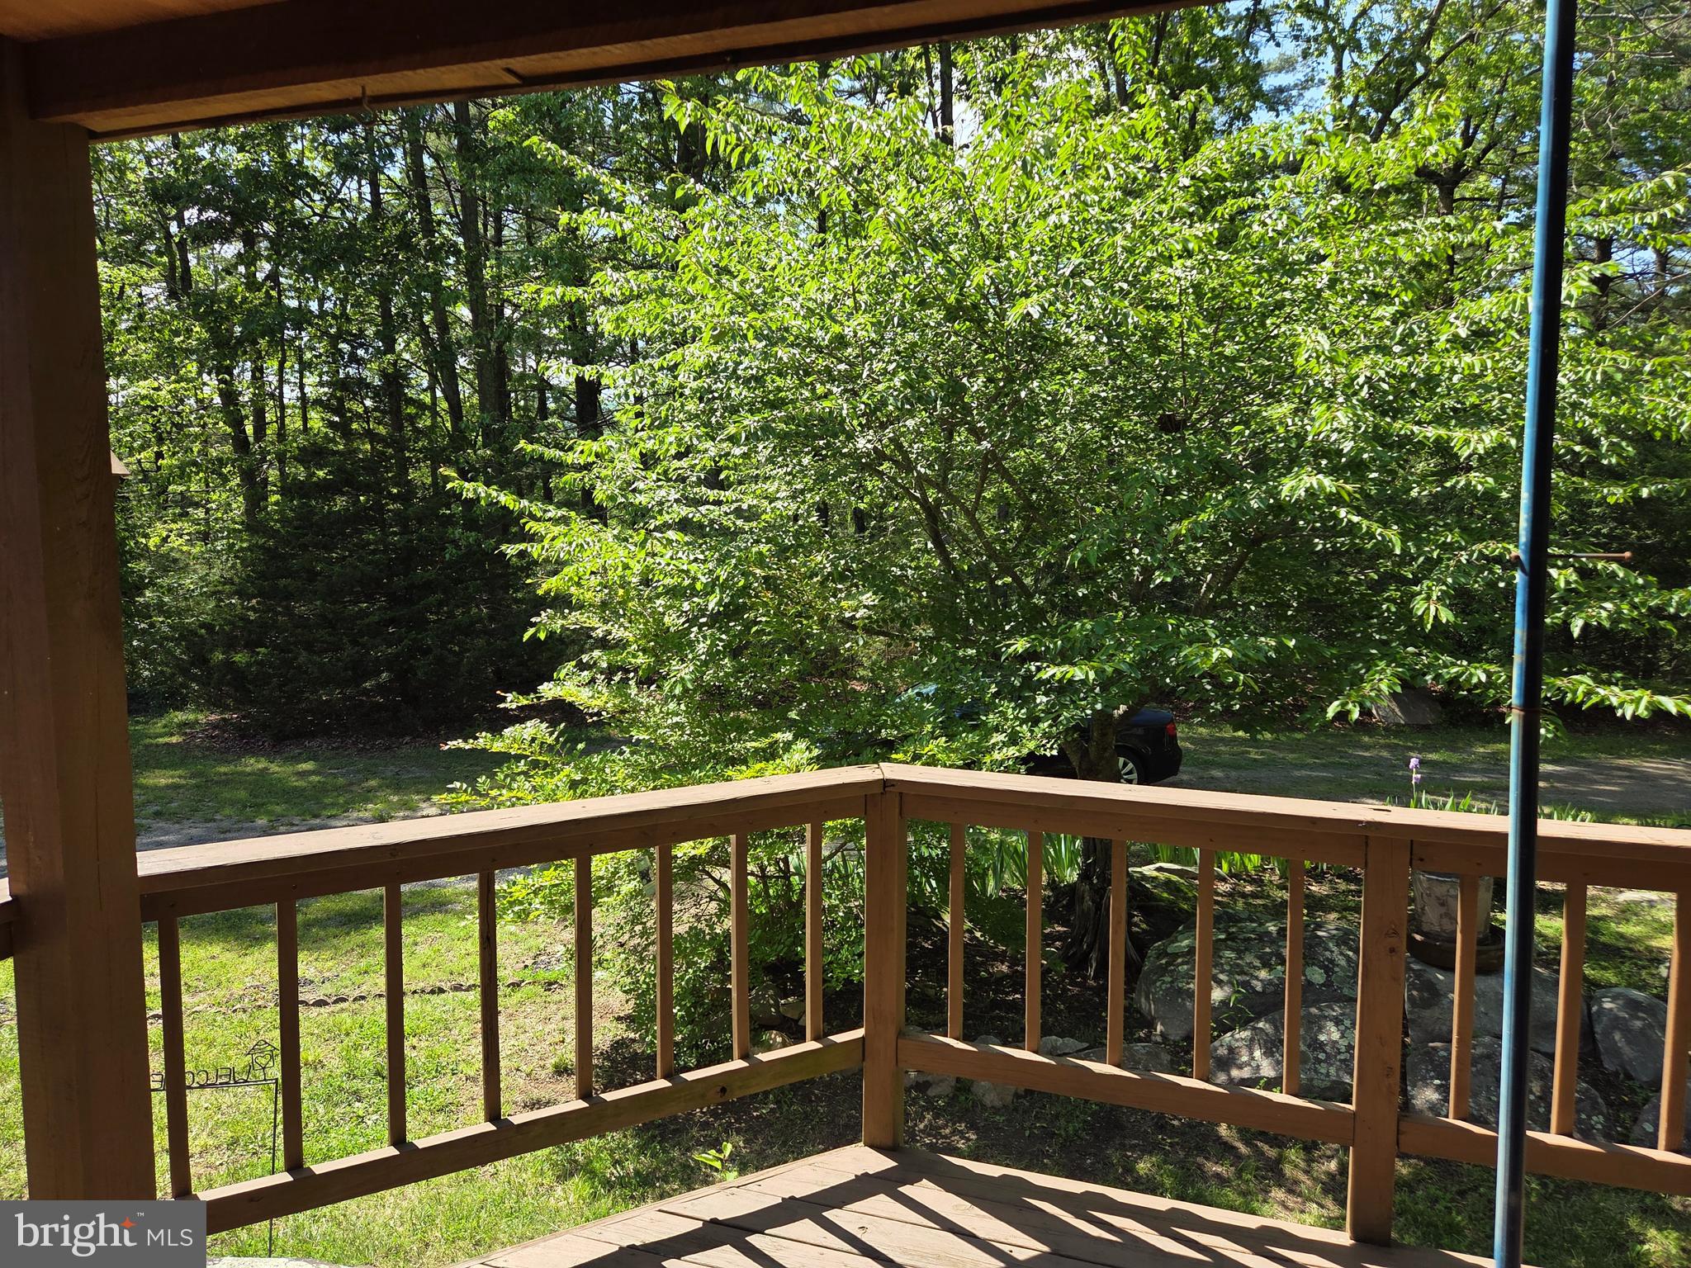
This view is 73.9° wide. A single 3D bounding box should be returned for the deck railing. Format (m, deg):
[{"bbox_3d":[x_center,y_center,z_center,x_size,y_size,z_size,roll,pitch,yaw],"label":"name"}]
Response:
[{"bbox_3d":[0.074,0.957,2.809,3.698,1.065,0.970,0,5,-4],"label":"deck railing"}]

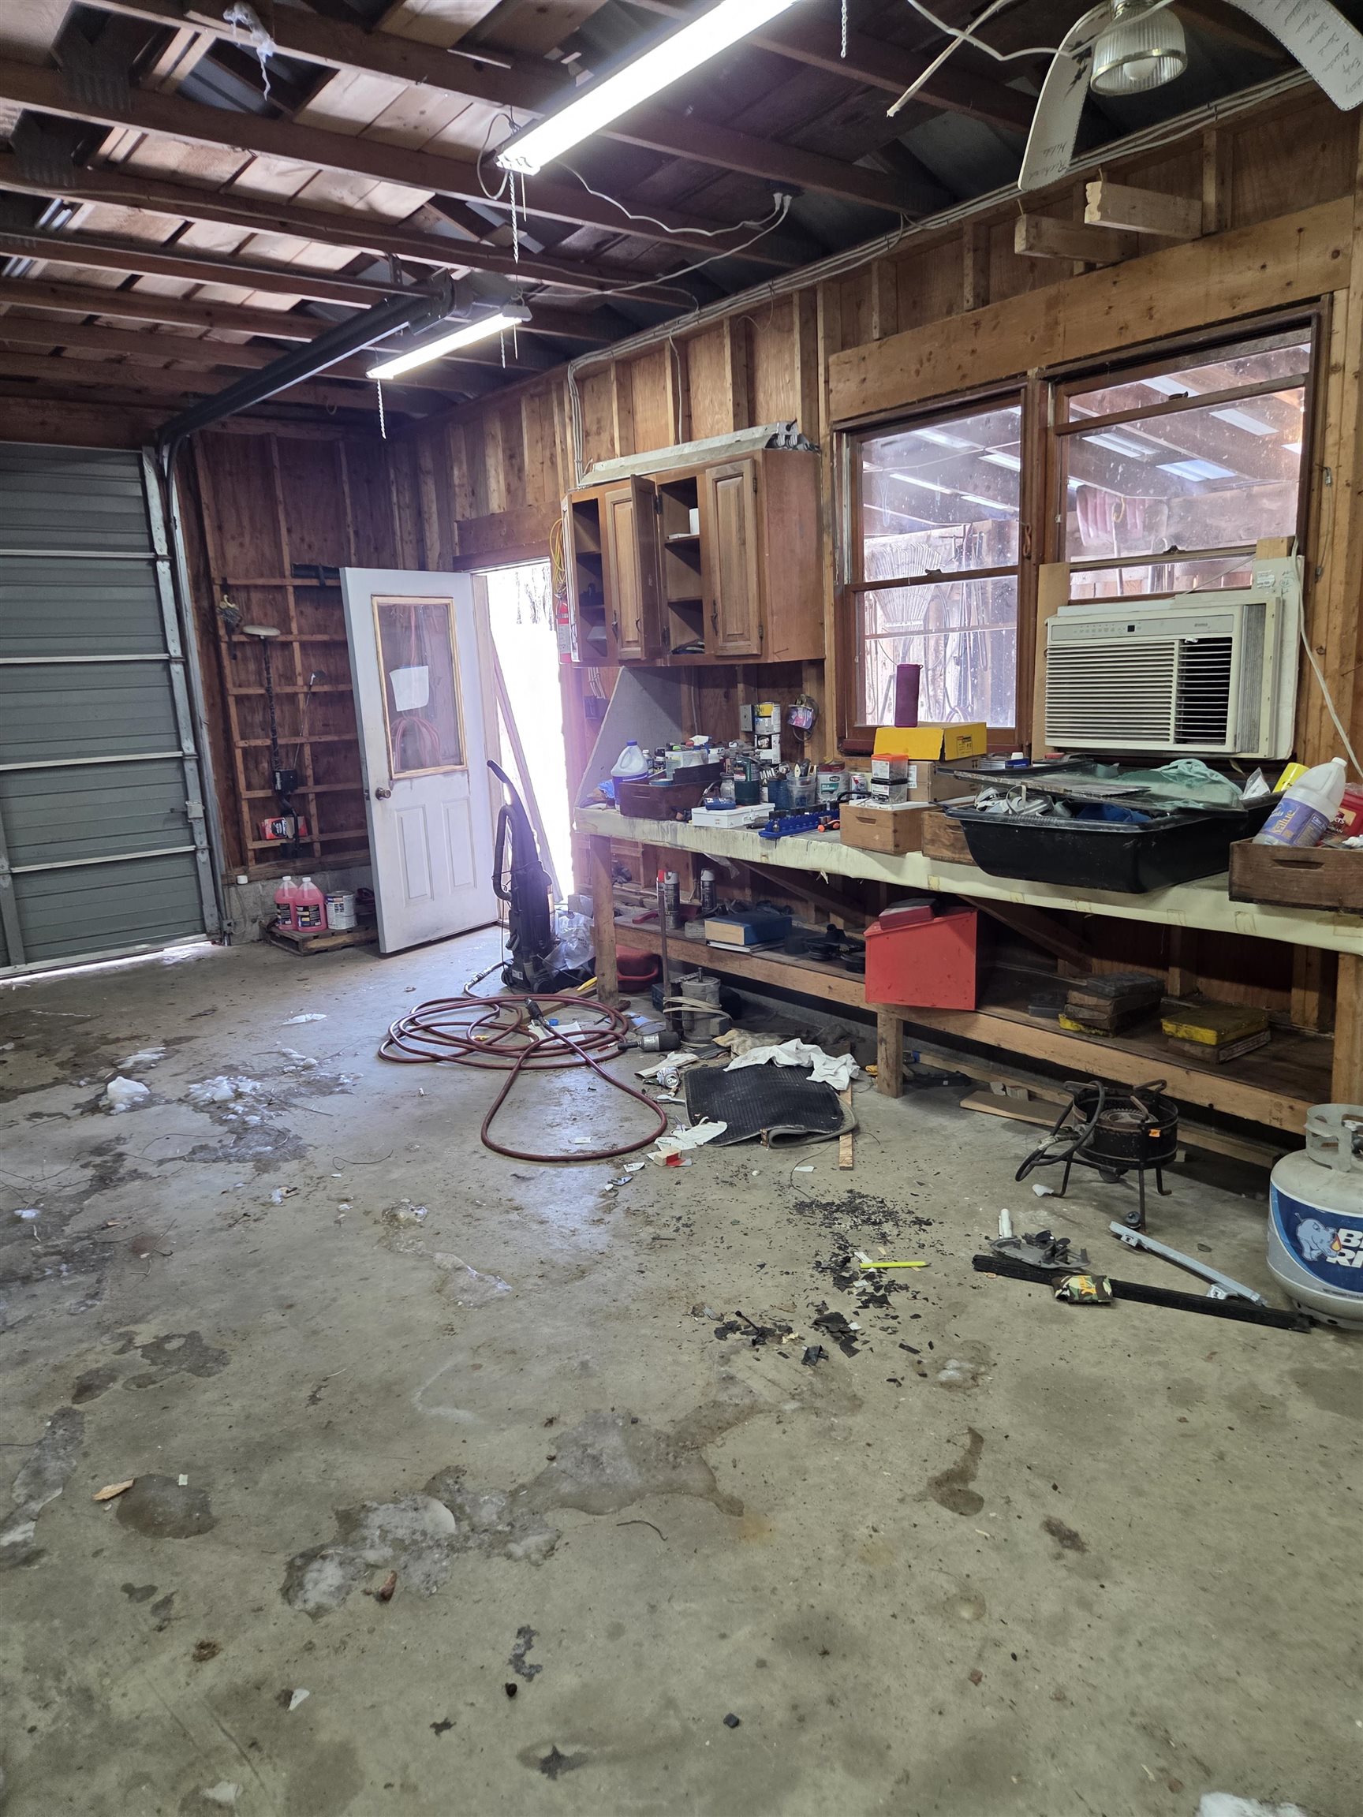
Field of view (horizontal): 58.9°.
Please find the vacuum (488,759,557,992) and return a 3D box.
[{"bbox_3d":[-0.715,-0.161,5.730,0.420,1.100,0.310,-11,14,-37],"label":"vacuum"}]

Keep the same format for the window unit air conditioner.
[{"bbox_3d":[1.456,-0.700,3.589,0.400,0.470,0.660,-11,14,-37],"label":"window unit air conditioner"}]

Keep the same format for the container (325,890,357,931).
[{"bbox_3d":[-1.959,0.012,6.940,0.172,0.195,0.172,-11,14,-37],"label":"container"}]

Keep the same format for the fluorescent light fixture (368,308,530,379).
[{"bbox_3d":[-1.010,-2.385,5.100,0.130,0.070,1.230,-11,14,-37],"label":"fluorescent light fixture"}]

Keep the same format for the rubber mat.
[{"bbox_3d":[0.285,0.631,4.132,0.520,0.080,0.750,-3,11,-3],"label":"rubber mat"}]

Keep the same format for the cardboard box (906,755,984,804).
[{"bbox_3d":[0.847,-0.440,4.077,0.260,0.131,0.200,-12,15,-40],"label":"cardboard box"}]

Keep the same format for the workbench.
[{"bbox_3d":[0.816,0.173,4.294,0.600,0.865,3.440,-11,14,-36],"label":"workbench"}]

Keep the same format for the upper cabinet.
[{"bbox_3d":[0.010,-1.423,5.128,0.330,0.765,1.340,-11,14,-37],"label":"upper cabinet"}]

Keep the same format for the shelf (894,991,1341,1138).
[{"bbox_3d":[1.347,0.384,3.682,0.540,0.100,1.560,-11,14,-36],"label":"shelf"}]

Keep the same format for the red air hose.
[{"bbox_3d":[-0.649,0.576,4.682,1.030,0.060,2.100,-5,12,-13],"label":"red air hose"}]

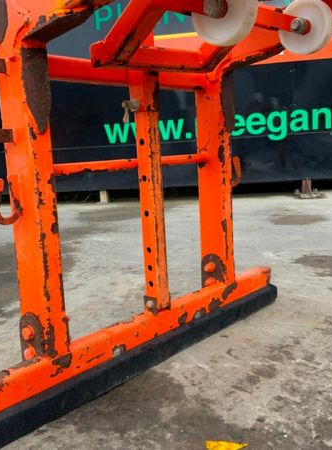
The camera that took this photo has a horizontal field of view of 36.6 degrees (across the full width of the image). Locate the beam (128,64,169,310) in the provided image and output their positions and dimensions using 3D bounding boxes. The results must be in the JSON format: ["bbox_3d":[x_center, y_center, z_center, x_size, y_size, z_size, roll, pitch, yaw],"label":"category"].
[{"bbox_3d":[-0.039,-0.089,1.373,0.058,0.649,0.058,4,10,42],"label":"beam"}]

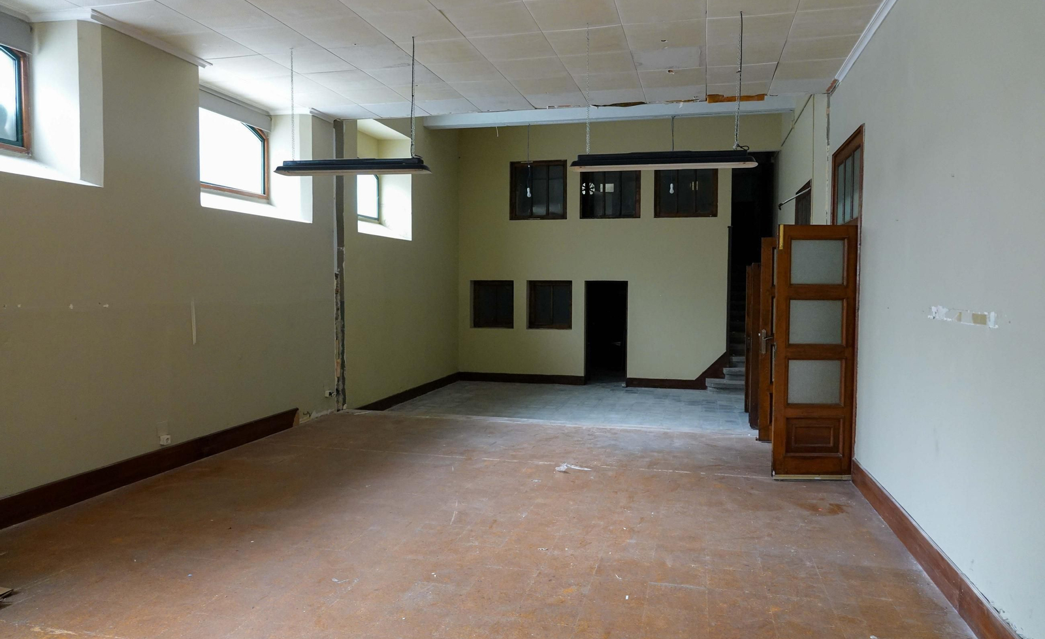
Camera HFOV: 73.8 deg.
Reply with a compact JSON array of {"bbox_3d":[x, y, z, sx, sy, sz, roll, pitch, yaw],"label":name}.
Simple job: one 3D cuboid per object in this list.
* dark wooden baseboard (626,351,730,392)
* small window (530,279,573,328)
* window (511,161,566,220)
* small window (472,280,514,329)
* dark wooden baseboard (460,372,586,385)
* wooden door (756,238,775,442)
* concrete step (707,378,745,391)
[{"bbox_3d":[2.637,0.861,11.962,1.690,0.670,0.030,1,3,14],"label":"dark wooden baseboard"},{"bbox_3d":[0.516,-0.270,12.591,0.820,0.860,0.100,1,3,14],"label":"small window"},{"bbox_3d":[0.282,-2.312,12.449,1.040,1.070,0.090,1,3,14],"label":"window"},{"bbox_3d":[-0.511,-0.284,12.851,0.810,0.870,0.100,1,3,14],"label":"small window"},{"bbox_3d":[-0.045,1.065,12.652,2.380,0.175,0.028,1,3,14],"label":"dark wooden baseboard"},{"bbox_3d":[2.704,0.214,6.936,0.630,2.060,0.045,2,3,23],"label":"wooden door"},{"bbox_3d":[3.594,1.131,11.484,1.050,0.200,0.420,1,3,14],"label":"concrete step"}]

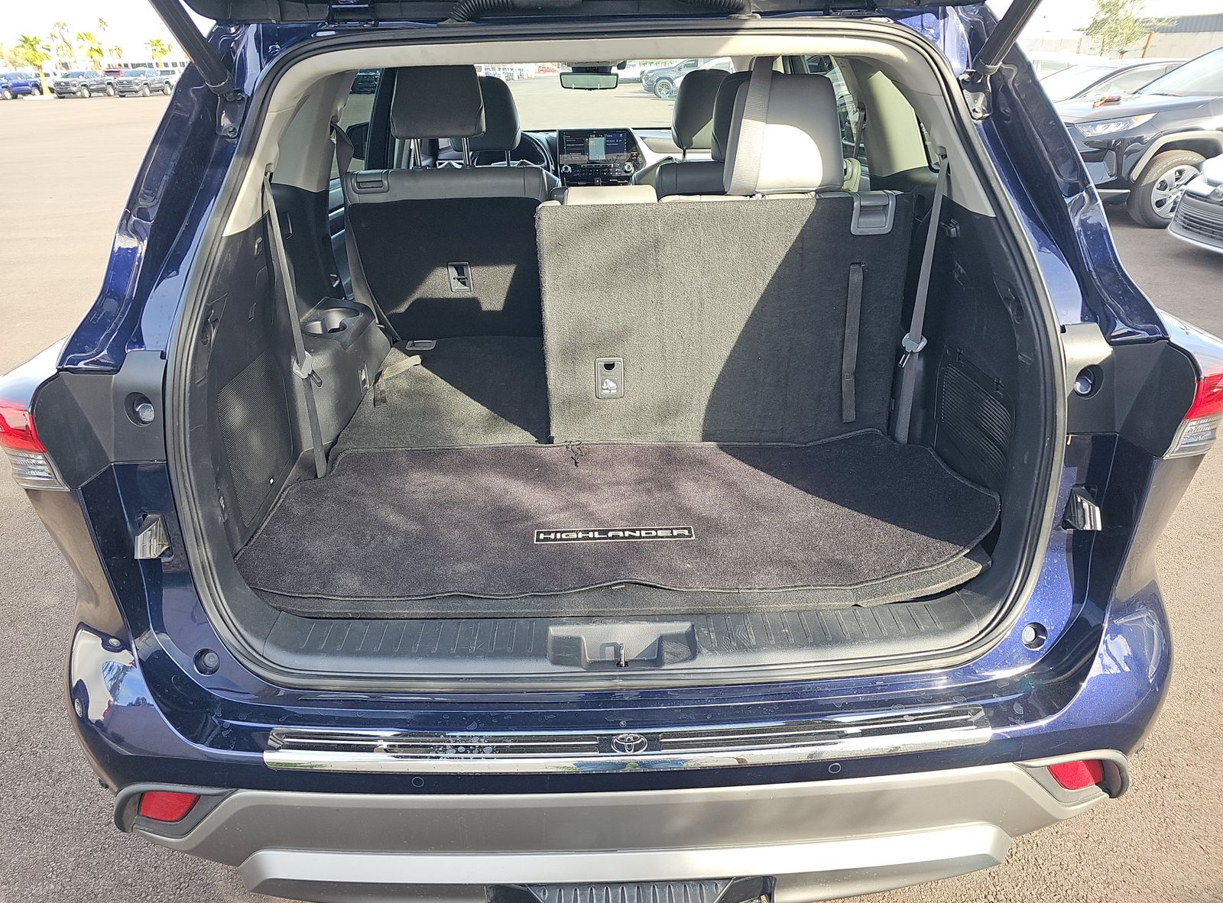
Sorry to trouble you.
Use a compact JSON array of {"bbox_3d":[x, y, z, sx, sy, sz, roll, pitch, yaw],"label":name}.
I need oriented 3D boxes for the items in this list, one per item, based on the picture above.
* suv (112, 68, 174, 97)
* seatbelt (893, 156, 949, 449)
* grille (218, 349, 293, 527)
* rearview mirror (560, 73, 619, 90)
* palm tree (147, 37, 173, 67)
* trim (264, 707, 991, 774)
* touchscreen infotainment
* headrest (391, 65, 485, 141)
[{"bbox_3d":[-35.314,-27.783,61.295,1.930,1.880,5.300,-2,26,-1],"label":"suv"},{"bbox_3d":[0.634,-0.286,1.671,0.085,0.630,0.110,-2,26,-1],"label":"seatbelt"},{"bbox_3d":[-0.691,-0.035,1.583,0.030,0.255,0.275,-2,26,-1],"label":"grille"},{"bbox_3d":[-0.091,-1.526,3.349,0.247,0.068,0.040,3,26,10],"label":"rearview mirror"},{"bbox_3d":[-46.369,-40.391,84.543,2.800,4.810,2.800,-2,26,-1],"label":"palm tree"},{"bbox_3d":[0.024,0.406,1.139,1.000,0.040,0.085,-2,26,-1],"label":"trim"},{"bbox_3d":[-0.075,-1.400,3.743,0.325,0.150,0.030,-2,14,-1],"label":"touchscreen infotainment"},{"bbox_3d":[-0.434,-0.885,2.036,0.240,0.195,0.125,-2,34,-1],"label":"headrest"}]

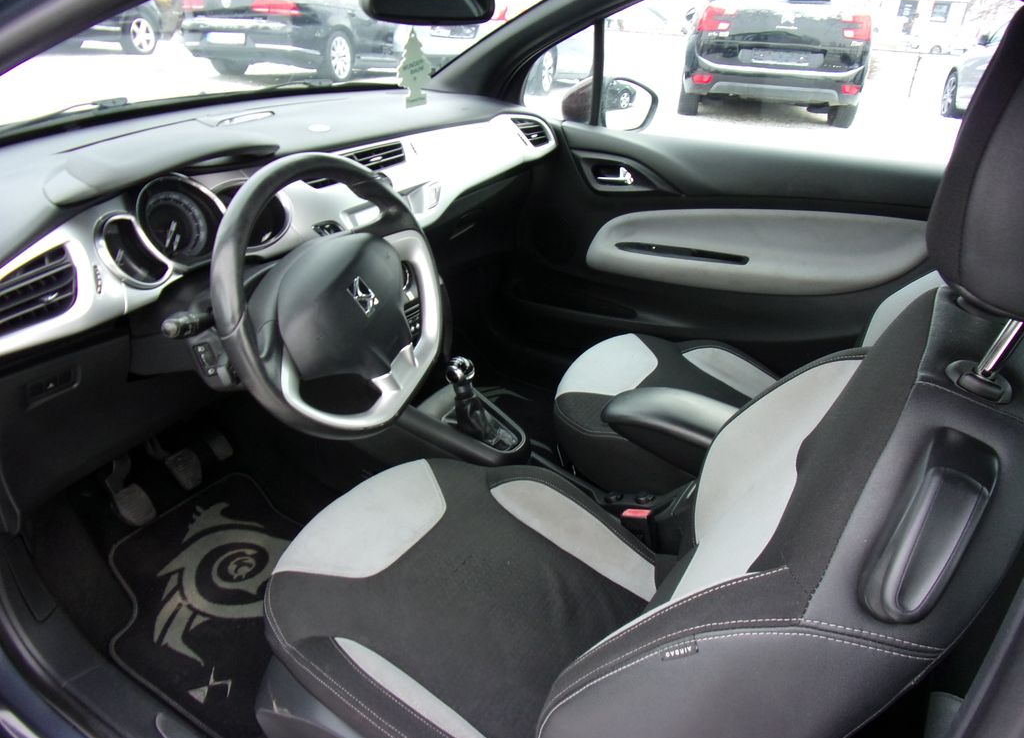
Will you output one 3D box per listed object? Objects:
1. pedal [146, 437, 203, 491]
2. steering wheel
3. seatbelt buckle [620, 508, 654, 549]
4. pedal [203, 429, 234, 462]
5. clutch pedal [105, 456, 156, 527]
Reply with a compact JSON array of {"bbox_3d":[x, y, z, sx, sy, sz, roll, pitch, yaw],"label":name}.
[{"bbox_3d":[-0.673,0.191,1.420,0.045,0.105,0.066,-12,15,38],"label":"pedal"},{"bbox_3d":[-0.228,-0.098,0.949,0.100,0.370,0.376,-3,31,36],"label":"steering wheel"},{"bbox_3d":[0.210,0.261,1.135,0.047,0.075,0.026,-6,19,37],"label":"seatbelt buckle"},{"bbox_3d":[-0.622,0.164,1.500,0.030,0.075,0.050,-18,11,39],"label":"pedal"},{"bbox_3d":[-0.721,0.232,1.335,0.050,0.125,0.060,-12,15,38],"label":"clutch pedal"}]

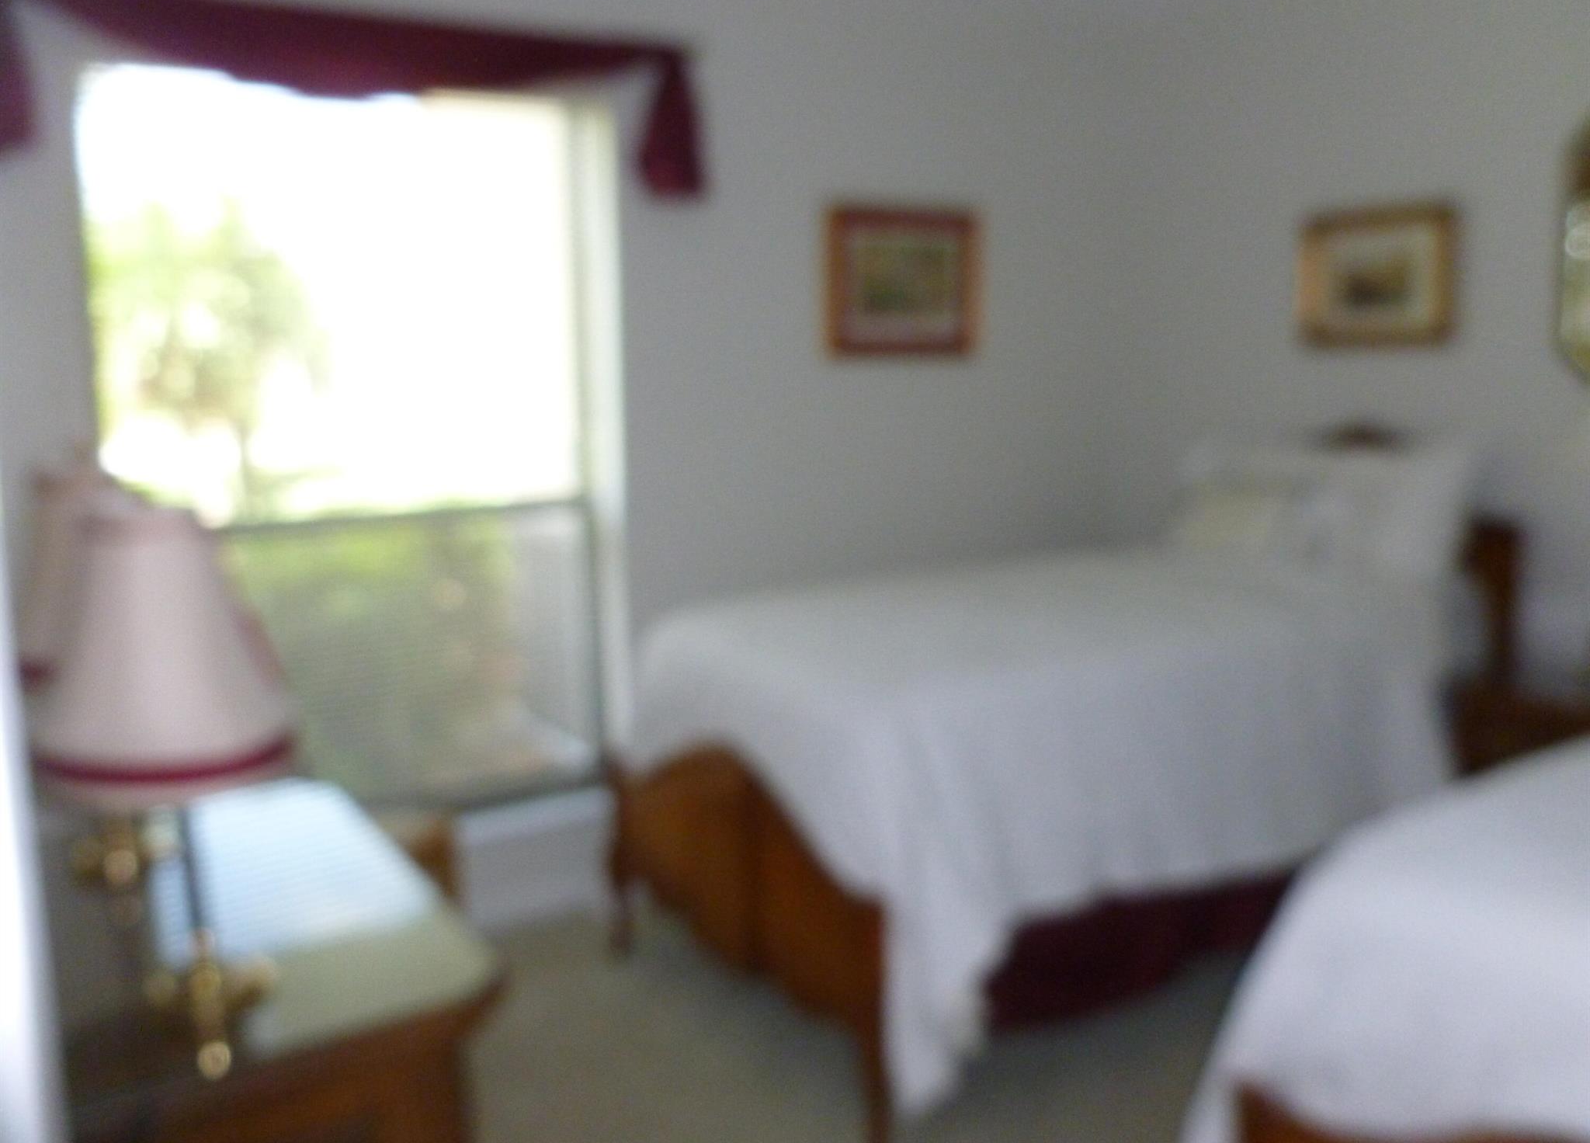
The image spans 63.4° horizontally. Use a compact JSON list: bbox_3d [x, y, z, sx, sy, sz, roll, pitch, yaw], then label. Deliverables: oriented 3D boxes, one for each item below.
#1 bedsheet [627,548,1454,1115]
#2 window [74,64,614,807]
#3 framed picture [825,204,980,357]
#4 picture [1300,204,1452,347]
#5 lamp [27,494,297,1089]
[{"bbox_3d":[0.589,0.428,3.025,1.690,0.717,1.079,-6,11,-33],"label":"bedsheet"},{"bbox_3d":[-0.969,-0.253,3.011,1.150,1.697,0.142,-6,11,-33],"label":"window"},{"bbox_3d":[0.314,-0.811,3.628,0.518,0.407,0.031,-6,11,-33],"label":"framed picture"},{"bbox_3d":[1.512,-0.756,3.364,0.031,0.339,0.420,-6,11,-33],"label":"picture"},{"bbox_3d":[-0.669,0.215,1.379,0.250,0.572,0.250,-6,11,-33],"label":"lamp"}]

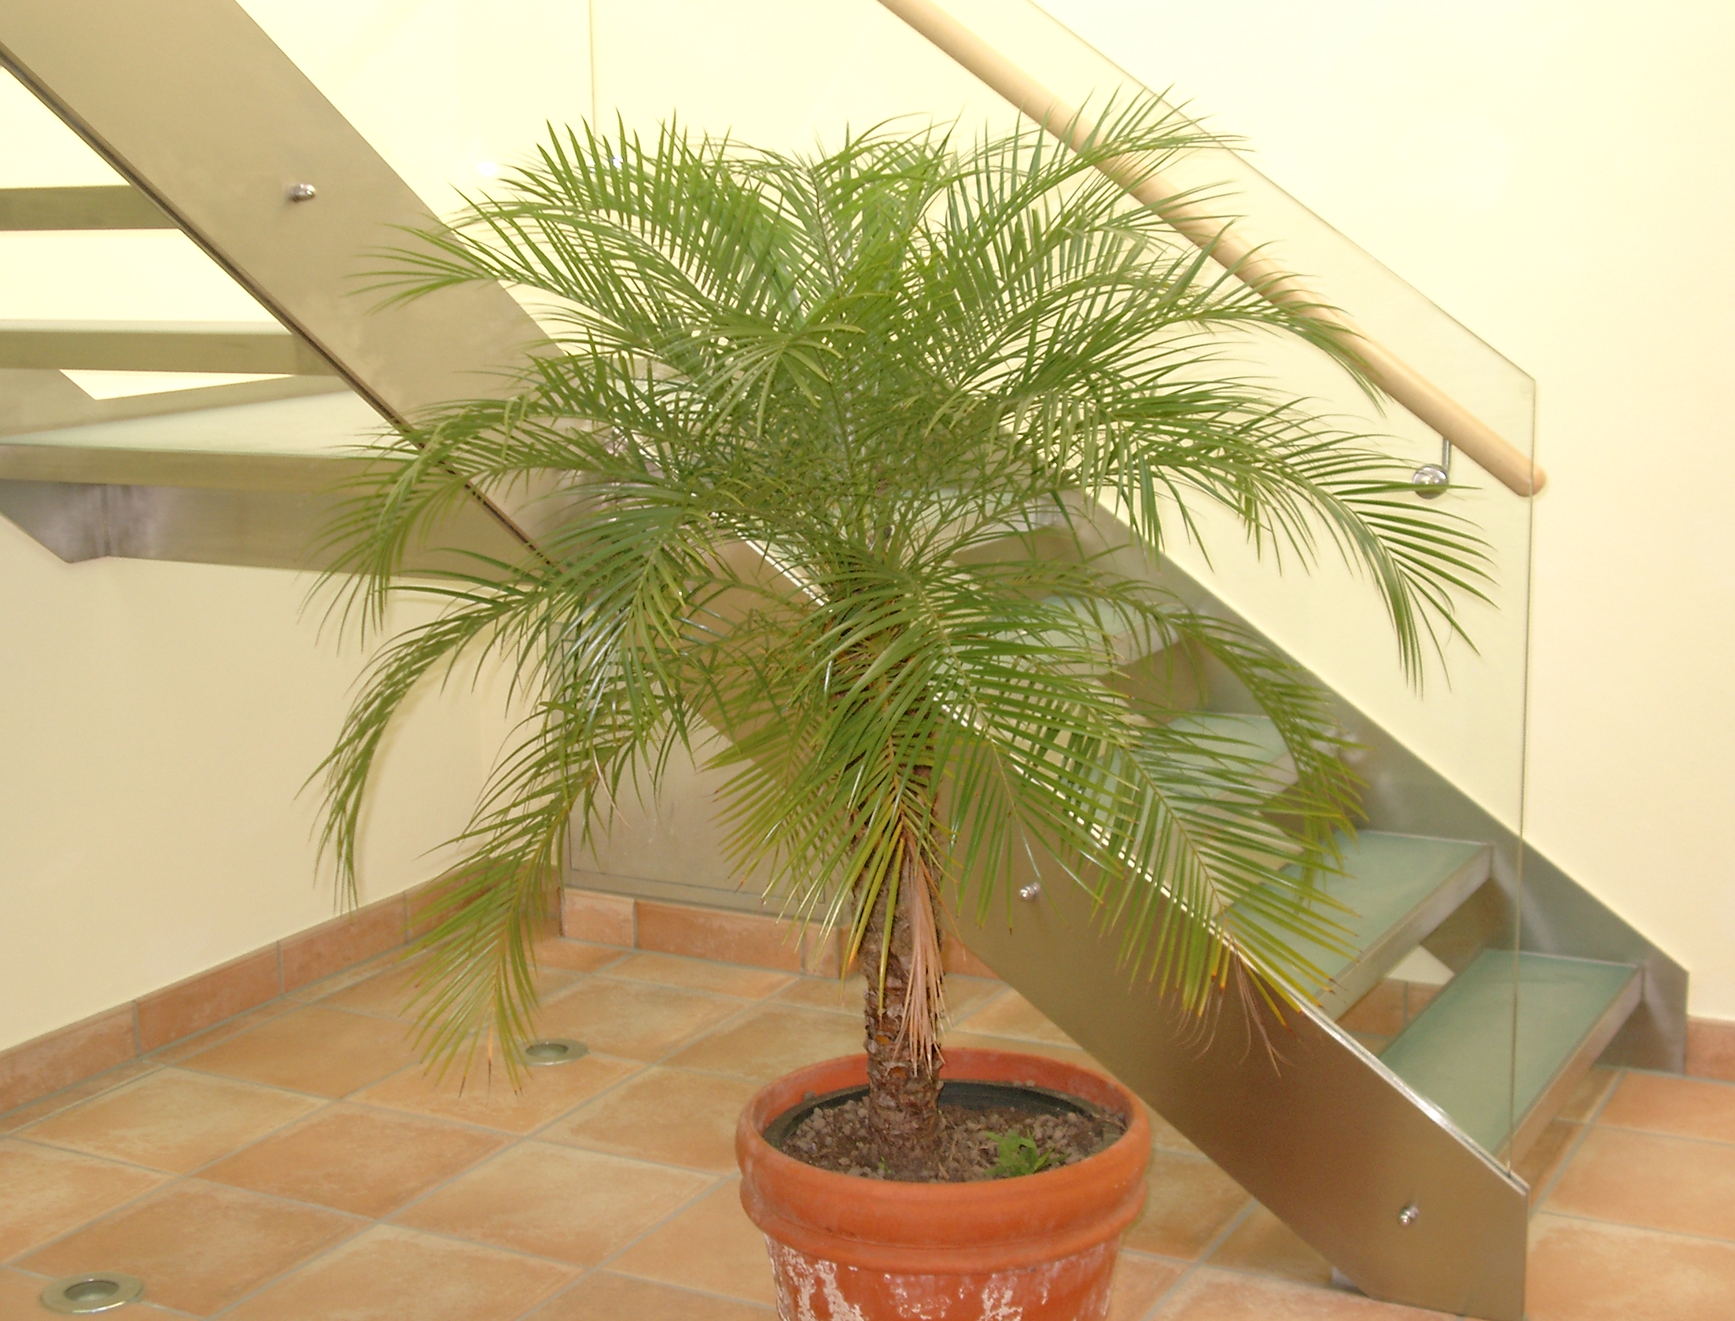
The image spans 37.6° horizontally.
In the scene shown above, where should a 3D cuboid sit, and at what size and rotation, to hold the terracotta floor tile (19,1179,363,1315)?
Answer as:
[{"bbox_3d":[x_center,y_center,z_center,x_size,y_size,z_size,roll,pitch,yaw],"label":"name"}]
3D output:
[{"bbox_3d":[-0.926,0.809,3.498,0.359,0.014,0.359,5,12,27],"label":"terracotta floor tile"}]

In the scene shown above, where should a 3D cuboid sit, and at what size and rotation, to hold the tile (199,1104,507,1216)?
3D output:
[{"bbox_3d":[-0.764,0.752,3.817,0.359,0.014,0.359,5,12,27],"label":"tile"}]

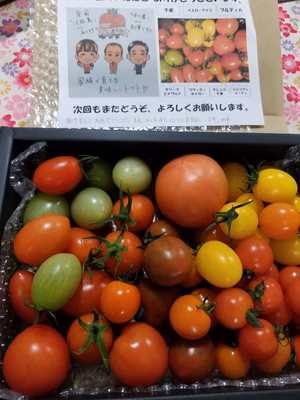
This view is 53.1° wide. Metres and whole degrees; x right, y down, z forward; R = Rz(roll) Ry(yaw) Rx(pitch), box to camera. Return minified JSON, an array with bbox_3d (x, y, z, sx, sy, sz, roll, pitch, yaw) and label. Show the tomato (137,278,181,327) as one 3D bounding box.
[{"bbox_3d":[0.006,0.081,0.237,0.035,0.034,0.035,0,71,-2],"label":"tomato"}]

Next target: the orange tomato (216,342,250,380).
[{"bbox_3d":[0.061,0.119,0.222,0.025,0.025,0.025,0,71,-2],"label":"orange tomato"}]

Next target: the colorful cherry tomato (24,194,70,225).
[{"bbox_3d":[-0.097,0.010,0.281,0.045,0.037,0.037,-32,97,-11],"label":"colorful cherry tomato"}]

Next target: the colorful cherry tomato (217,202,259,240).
[{"bbox_3d":[0.080,0.019,0.269,0.034,0.039,0.034,0,72,6],"label":"colorful cherry tomato"}]

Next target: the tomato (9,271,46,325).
[{"bbox_3d":[-0.107,0.086,0.264,0.034,0.034,0.049,-23,76,-6],"label":"tomato"}]

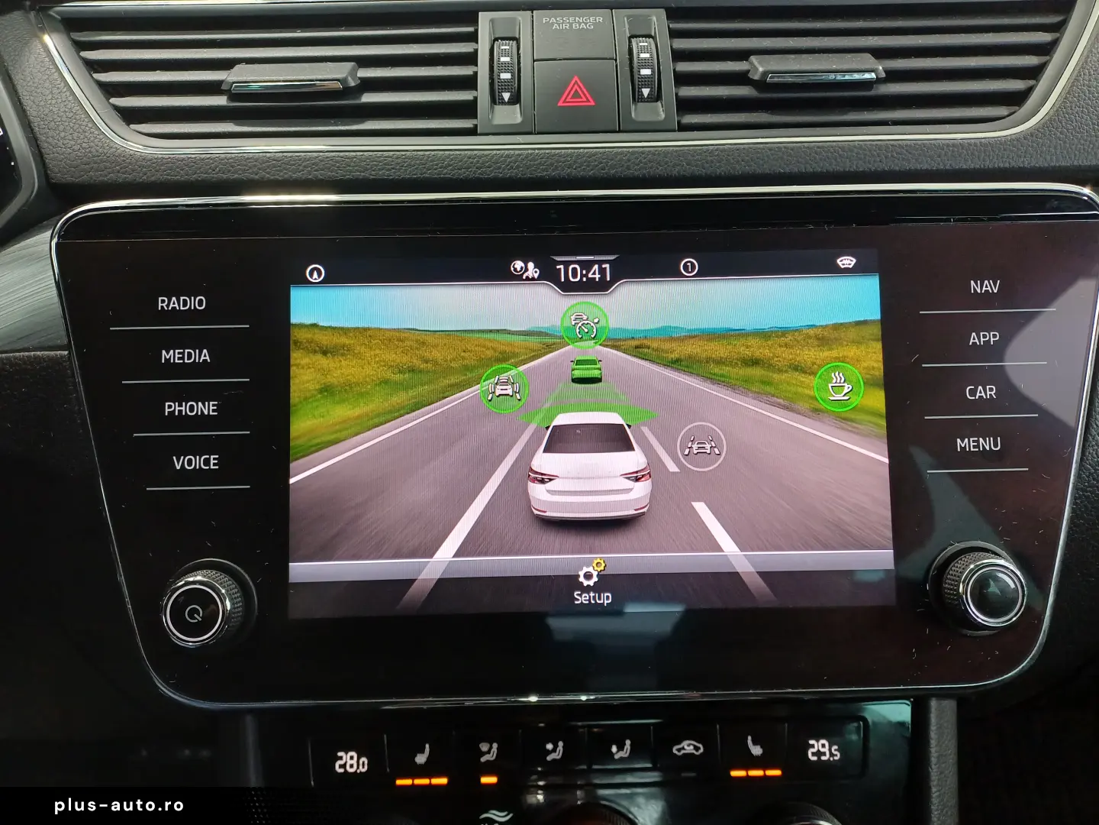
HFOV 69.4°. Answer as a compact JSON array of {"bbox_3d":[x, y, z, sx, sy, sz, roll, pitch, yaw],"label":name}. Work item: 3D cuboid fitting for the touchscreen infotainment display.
[{"bbox_3d":[0.012,0.006,0.235,0.175,0.105,0.010,-1,-4,-1],"label":"touchscreen infotainment display"}]

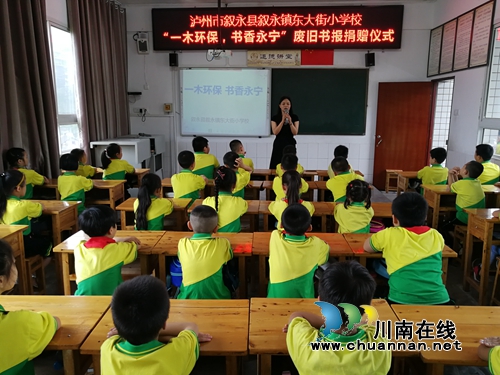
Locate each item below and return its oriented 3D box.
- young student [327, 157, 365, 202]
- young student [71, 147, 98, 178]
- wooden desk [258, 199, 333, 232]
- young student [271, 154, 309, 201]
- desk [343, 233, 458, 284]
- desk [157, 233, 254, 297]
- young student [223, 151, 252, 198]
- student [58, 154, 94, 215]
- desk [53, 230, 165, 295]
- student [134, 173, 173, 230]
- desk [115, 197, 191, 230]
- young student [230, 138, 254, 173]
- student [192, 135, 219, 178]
[{"bbox_3d":[0.993,0.199,4.149,0.400,1.080,0.500,0,11,1],"label":"young student"},{"bbox_3d":[-2.180,0.010,5.153,0.400,1.040,0.500,3,12,13],"label":"young student"},{"bbox_3d":[0.388,0.509,3.549,0.601,0.690,0.391,1,11,2],"label":"wooden desk"},{"bbox_3d":[0.437,0.144,4.435,0.380,1.061,0.560,1,11,2],"label":"young student"},{"bbox_3d":[0.927,0.723,2.574,0.600,0.727,0.400,1,11,1],"label":"desk"},{"bbox_3d":[-0.278,0.698,2.586,0.600,0.710,0.390,0,11,1],"label":"desk"},{"bbox_3d":[-0.128,0.127,4.448,0.380,1.083,0.560,2,11,6],"label":"young student"},{"bbox_3d":[-1.843,0.146,4.376,0.380,1.053,0.560,2,11,9],"label":"student"},{"bbox_3d":[-0.877,0.694,2.599,0.600,0.710,0.390,0,11,1],"label":"desk"},{"bbox_3d":[-0.726,0.383,3.352,0.360,1.072,0.580,4,12,16],"label":"student"},{"bbox_3d":[-0.841,0.494,3.592,0.600,0.710,0.390,0,11,1],"label":"desk"},{"bbox_3d":[-0.048,-0.034,5.120,0.370,1.200,0.580,4,12,16],"label":"young student"},{"bbox_3d":[-0.501,-0.054,5.118,0.380,1.234,0.600,3,12,13],"label":"student"}]

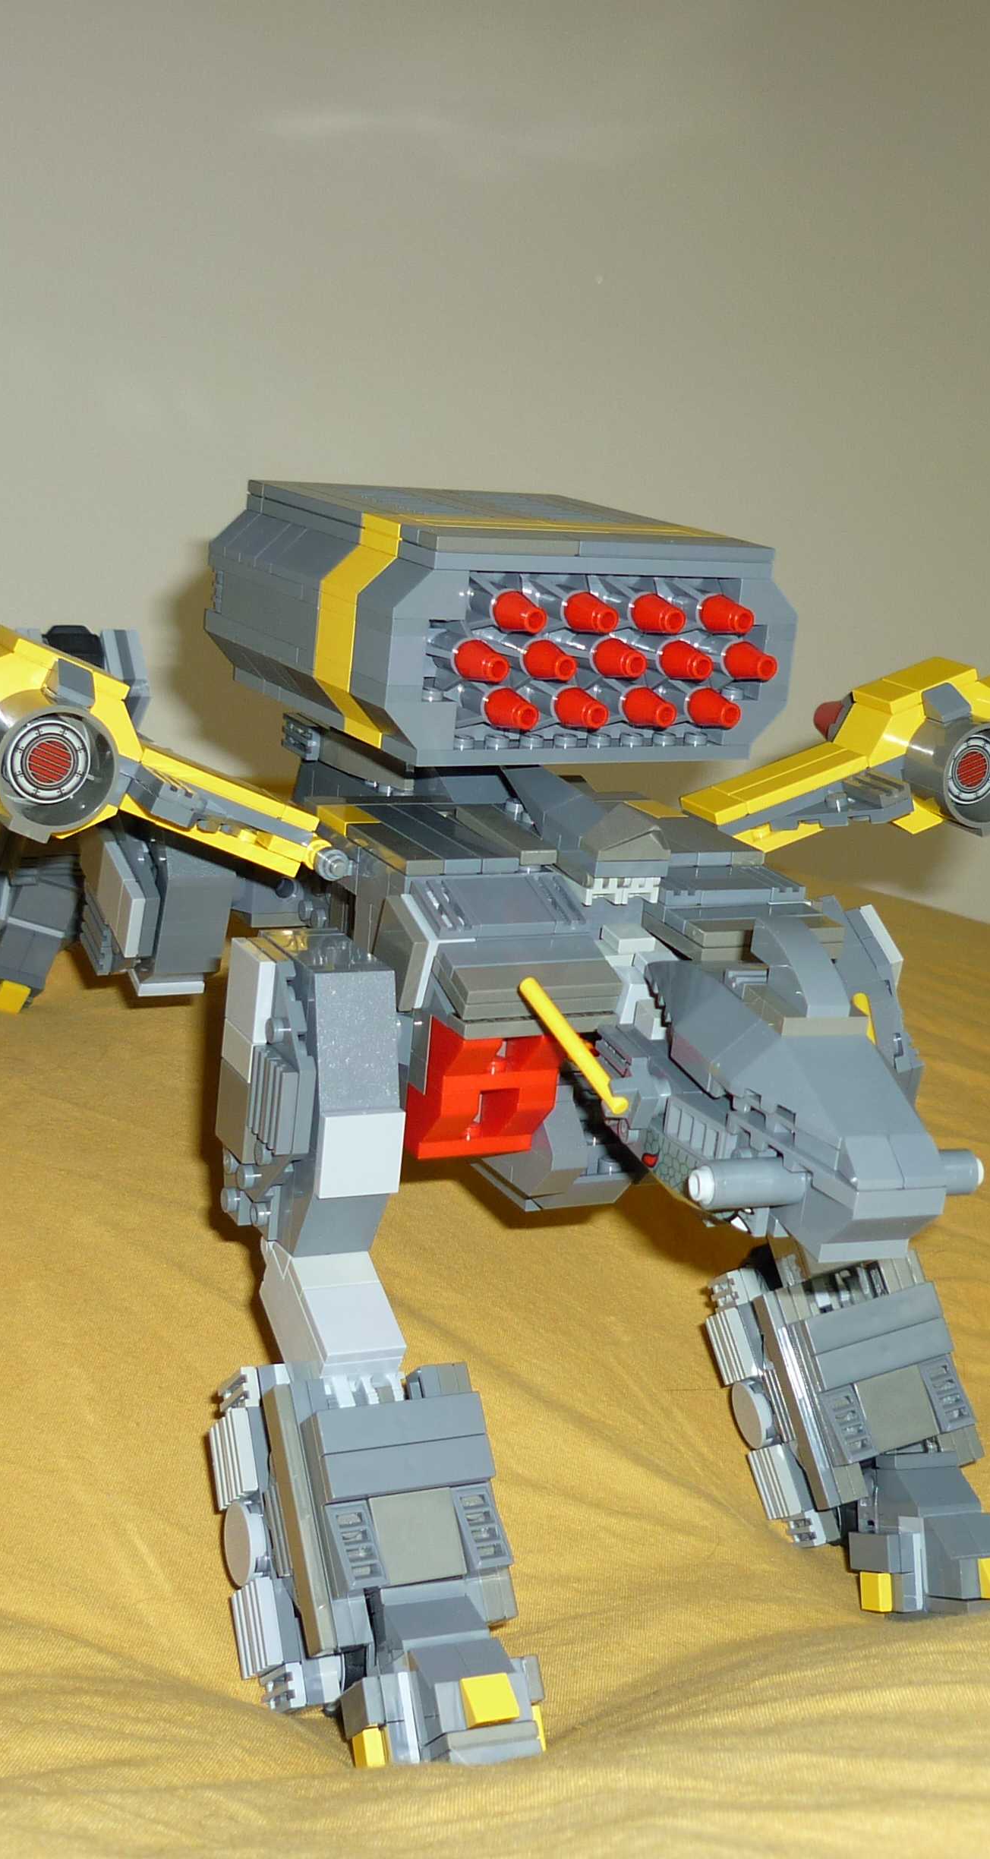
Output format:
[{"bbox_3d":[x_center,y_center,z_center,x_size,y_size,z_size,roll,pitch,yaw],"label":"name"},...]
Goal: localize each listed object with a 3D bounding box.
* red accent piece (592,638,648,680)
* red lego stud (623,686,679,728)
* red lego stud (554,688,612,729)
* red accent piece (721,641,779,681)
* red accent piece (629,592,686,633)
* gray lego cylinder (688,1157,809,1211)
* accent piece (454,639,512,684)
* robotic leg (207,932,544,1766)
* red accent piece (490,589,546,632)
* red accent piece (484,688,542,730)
[{"bbox_3d":[0.025,-0.053,0.469,0.008,0.008,0.011,-3,18,-30],"label":"red accent piece"},{"bbox_3d":[0.032,-0.044,0.476,0.008,0.008,0.011,-3,18,-30],"label":"red lego stud"},{"bbox_3d":[0.018,-0.043,0.468,0.008,0.008,0.011,-3,18,-30],"label":"red lego stud"},{"bbox_3d":[0.053,-0.055,0.485,0.008,0.008,0.011,-3,18,-30],"label":"red accent piece"},{"bbox_3d":[0.033,-0.062,0.471,0.008,0.008,0.011,-3,18,-30],"label":"red accent piece"},{"bbox_3d":[0.040,0.040,0.373,0.018,0.007,0.007,-1,15,-21],"label":"gray lego cylinder"},{"bbox_3d":[-0.002,-0.051,0.453,0.008,0.008,0.011,-3,18,-30],"label":"accent piece"},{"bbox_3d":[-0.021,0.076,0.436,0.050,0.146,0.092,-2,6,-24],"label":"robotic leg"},{"bbox_3d":[0.005,-0.061,0.455,0.008,0.008,0.011,-3,18,-30],"label":"red accent piece"},{"bbox_3d":[0.004,-0.042,0.460,0.008,0.008,0.011,-3,18,-30],"label":"red accent piece"}]

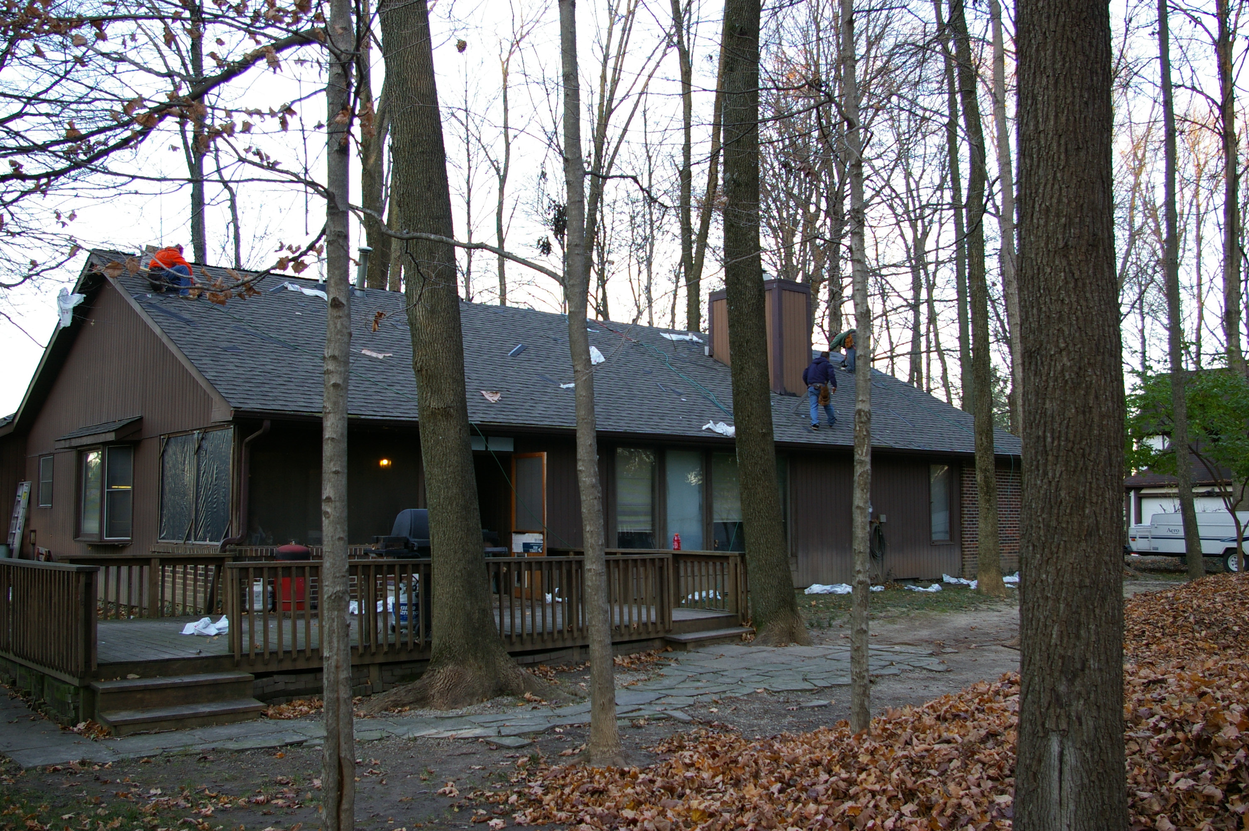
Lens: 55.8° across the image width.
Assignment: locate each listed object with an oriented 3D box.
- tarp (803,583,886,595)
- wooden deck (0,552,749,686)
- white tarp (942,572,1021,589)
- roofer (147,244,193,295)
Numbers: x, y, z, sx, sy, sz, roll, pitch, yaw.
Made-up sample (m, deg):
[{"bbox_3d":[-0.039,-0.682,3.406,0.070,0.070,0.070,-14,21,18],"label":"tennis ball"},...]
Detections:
[{"bbox_3d":[3.886,3.000,20.555,1.750,0.160,0.500,4,-7,-40],"label":"tarp"},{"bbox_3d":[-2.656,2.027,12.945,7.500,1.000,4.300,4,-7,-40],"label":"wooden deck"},{"bbox_3d":[7.143,3.276,23.300,2.000,0.260,0.700,4,-7,-40],"label":"white tarp"},{"bbox_3d":[-6.692,-2.139,17.400,0.660,0.780,0.520,3,-6,-30],"label":"roofer"}]

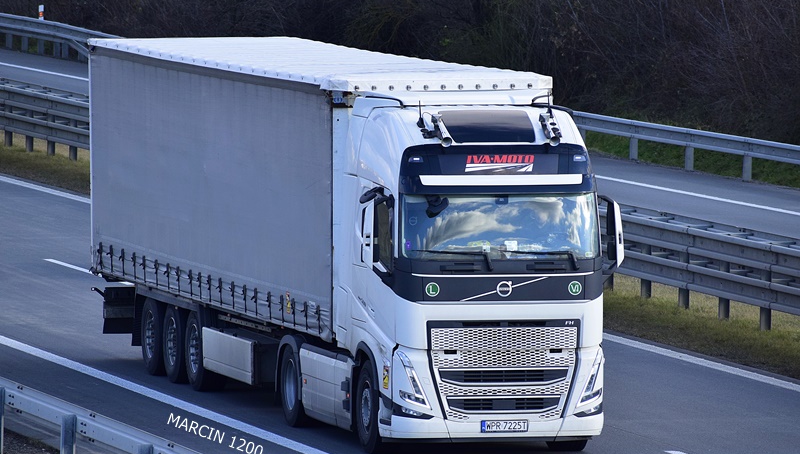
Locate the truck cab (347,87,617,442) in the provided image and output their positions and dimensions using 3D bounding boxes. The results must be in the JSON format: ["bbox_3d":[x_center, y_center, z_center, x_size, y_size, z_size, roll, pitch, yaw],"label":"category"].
[{"bbox_3d":[0.833,0.534,80.940,2.750,3.850,2.600,-1,3,-14],"label":"truck cab"}]

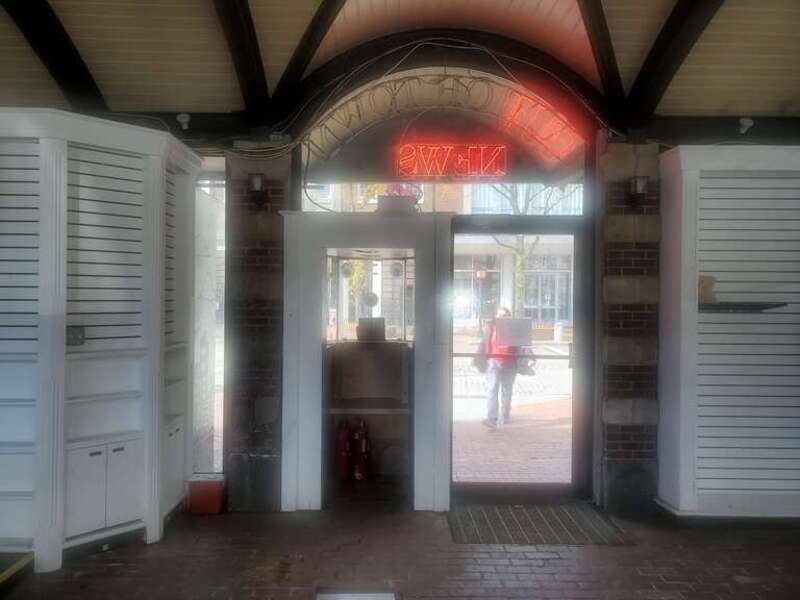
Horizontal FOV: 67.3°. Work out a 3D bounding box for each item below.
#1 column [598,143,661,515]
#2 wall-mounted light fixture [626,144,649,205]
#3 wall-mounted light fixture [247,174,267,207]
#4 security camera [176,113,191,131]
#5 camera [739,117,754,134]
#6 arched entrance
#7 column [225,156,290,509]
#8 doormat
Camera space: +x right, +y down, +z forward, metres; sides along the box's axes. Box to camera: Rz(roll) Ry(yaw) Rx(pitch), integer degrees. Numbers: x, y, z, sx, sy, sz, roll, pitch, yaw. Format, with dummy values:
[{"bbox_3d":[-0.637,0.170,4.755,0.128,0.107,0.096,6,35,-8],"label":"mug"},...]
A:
[{"bbox_3d":[1.790,0.215,4.820,0.460,2.850,0.440,0,0,1],"label":"column"},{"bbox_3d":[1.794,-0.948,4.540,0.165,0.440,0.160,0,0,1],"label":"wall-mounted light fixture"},{"bbox_3d":[-1.077,-0.835,4.550,0.137,0.260,0.150,0,0,1],"label":"wall-mounted light fixture"},{"bbox_3d":[-1.639,-1.352,4.560,0.110,0.135,0.130,0,0,-18],"label":"security camera"},{"bbox_3d":[2.624,-1.321,4.530,0.115,0.135,0.130,1,0,18],"label":"camera"},{"bbox_3d":[0.295,-0.126,4.760,2.430,3.480,0.380,0,0,1],"label":"arched entrance"},{"bbox_3d":[-1.096,0.250,4.840,0.500,2.750,0.440,0,0,1],"label":"column"},{"bbox_3d":[0.967,1.625,4.400,1.230,0.015,0.810,0,0,1],"label":"doormat"}]

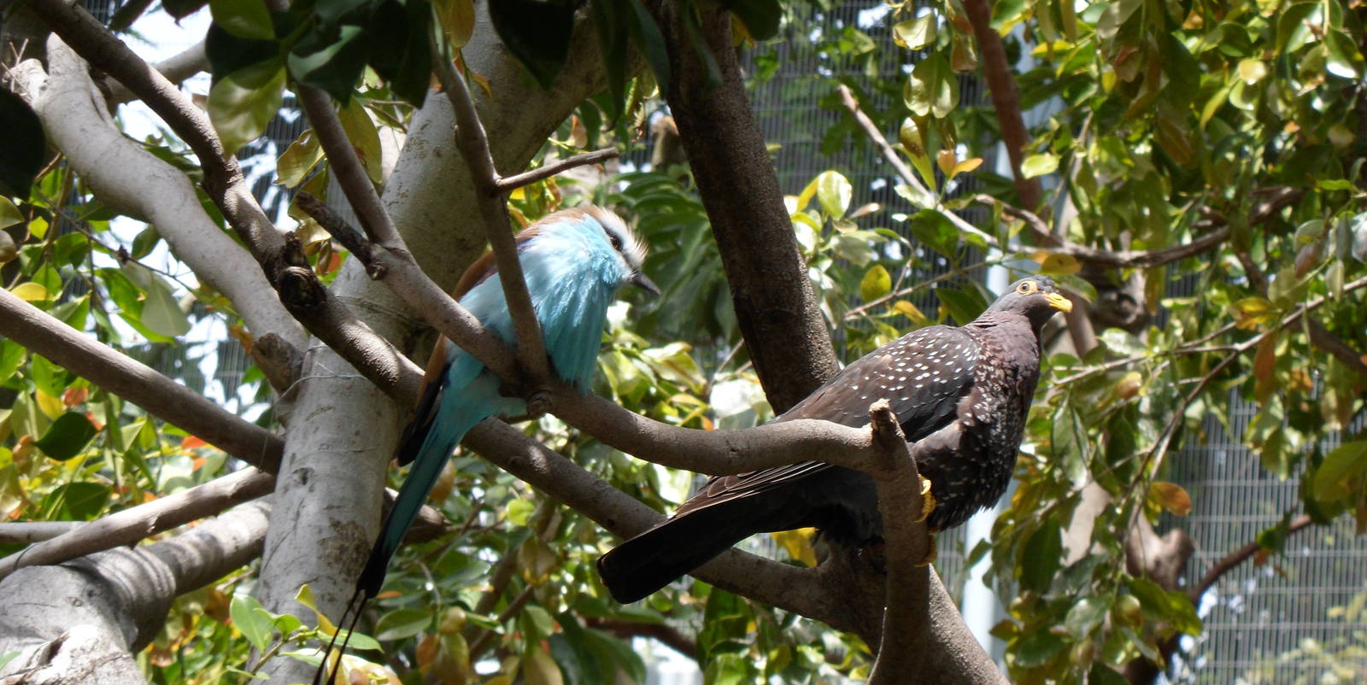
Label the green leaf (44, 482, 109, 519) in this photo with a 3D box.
[{"bbox_3d":[-0.438,0.114,7.687,0.051,0.031,0.011,-22,15,6],"label":"green leaf"}]

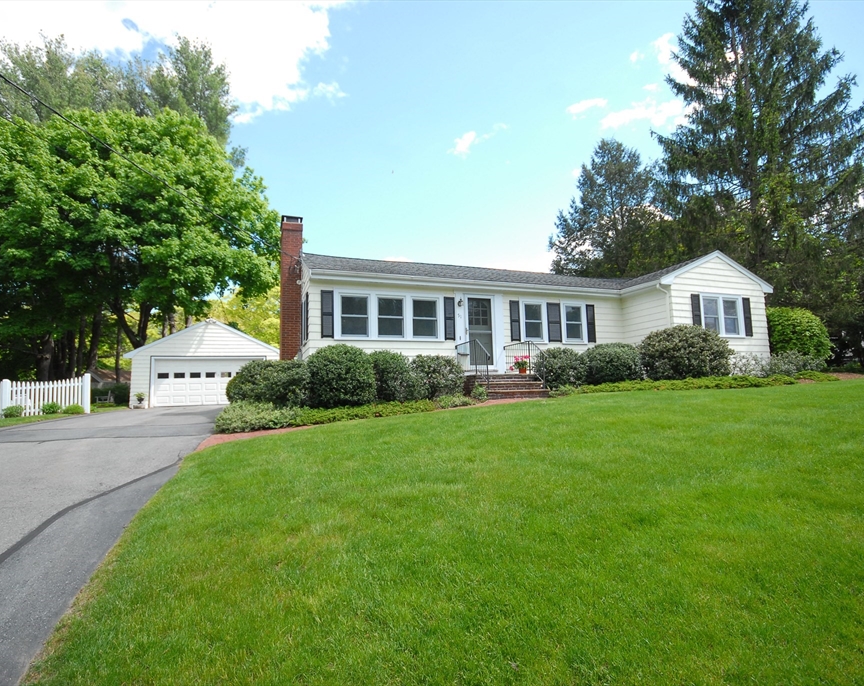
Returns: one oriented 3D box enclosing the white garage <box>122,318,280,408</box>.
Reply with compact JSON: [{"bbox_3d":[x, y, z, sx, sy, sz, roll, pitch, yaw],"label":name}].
[{"bbox_3d":[-11.576,1.273,23.275,6.979,4.084,6.900,1,-6,-20],"label":"white garage"}]

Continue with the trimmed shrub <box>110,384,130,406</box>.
[{"bbox_3d":[-18.254,3.013,25.000,1.200,1.400,1.150,1,-6,-19],"label":"trimmed shrub"}]

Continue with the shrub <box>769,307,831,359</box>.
[{"bbox_3d":[11.944,-0.181,14.118,2.150,2.097,2.100,1,-6,-20],"label":"shrub"}]

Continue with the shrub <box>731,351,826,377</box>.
[{"bbox_3d":[9.694,0.625,11.938,3.350,0.800,1.050,1,-6,-19],"label":"shrub"}]

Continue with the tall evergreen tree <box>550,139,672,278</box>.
[{"bbox_3d":[13.875,-6.342,31.059,9.600,18.050,9.600,1,-6,-19],"label":"tall evergreen tree"}]

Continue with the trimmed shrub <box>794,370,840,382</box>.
[{"bbox_3d":[10.212,0.893,11.342,1.400,0.320,0.950,1,-6,-19],"label":"trimmed shrub"}]

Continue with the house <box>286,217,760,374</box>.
[{"bbox_3d":[2.367,-1.212,15.369,14.684,6.042,9.406,1,-6,-20],"label":"house"}]

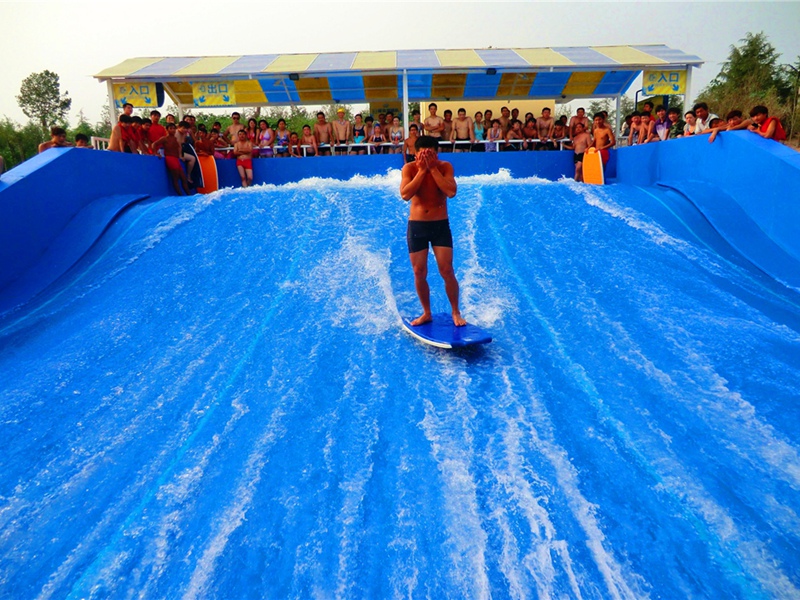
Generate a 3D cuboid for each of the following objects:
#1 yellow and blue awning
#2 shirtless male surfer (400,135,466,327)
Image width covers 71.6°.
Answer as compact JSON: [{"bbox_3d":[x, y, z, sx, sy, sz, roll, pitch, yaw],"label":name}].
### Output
[{"bbox_3d":[-0.065,-5.918,14.440,13.650,1.027,4.456,-1,11,1],"label":"yellow and blue awning"},{"bbox_3d":[0.308,-0.622,5.055,0.570,1.680,0.420,0,11,6],"label":"shirtless male surfer"}]

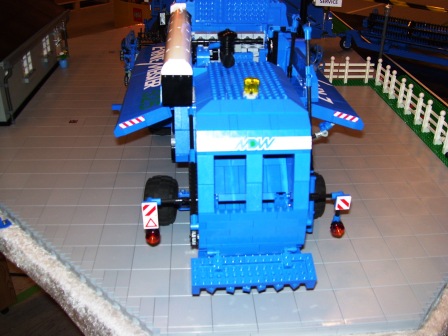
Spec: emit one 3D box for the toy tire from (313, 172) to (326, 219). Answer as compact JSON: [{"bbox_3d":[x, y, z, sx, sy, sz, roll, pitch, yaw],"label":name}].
[{"bbox_3d":[0.119,0.039,0.657,0.040,0.069,0.069,1,29,0],"label":"toy tire"}]

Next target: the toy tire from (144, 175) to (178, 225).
[{"bbox_3d":[-0.086,0.044,0.641,0.040,0.069,0.069,2,29,2],"label":"toy tire"}]

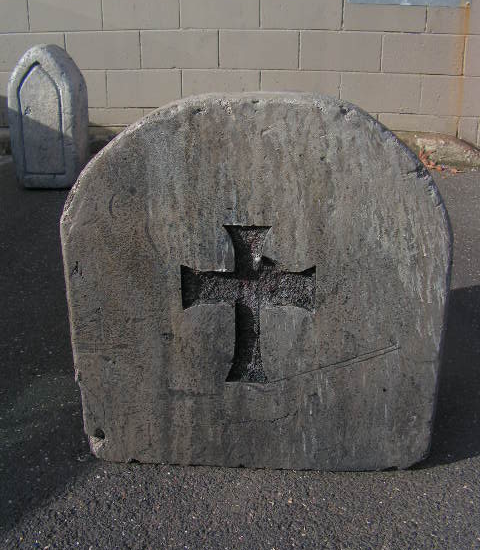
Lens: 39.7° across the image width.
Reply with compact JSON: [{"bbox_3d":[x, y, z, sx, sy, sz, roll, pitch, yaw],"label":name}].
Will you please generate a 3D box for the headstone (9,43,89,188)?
[{"bbox_3d":[-0.808,-0.676,2.807,0.281,0.589,0.187,3,20,7],"label":"headstone"}]

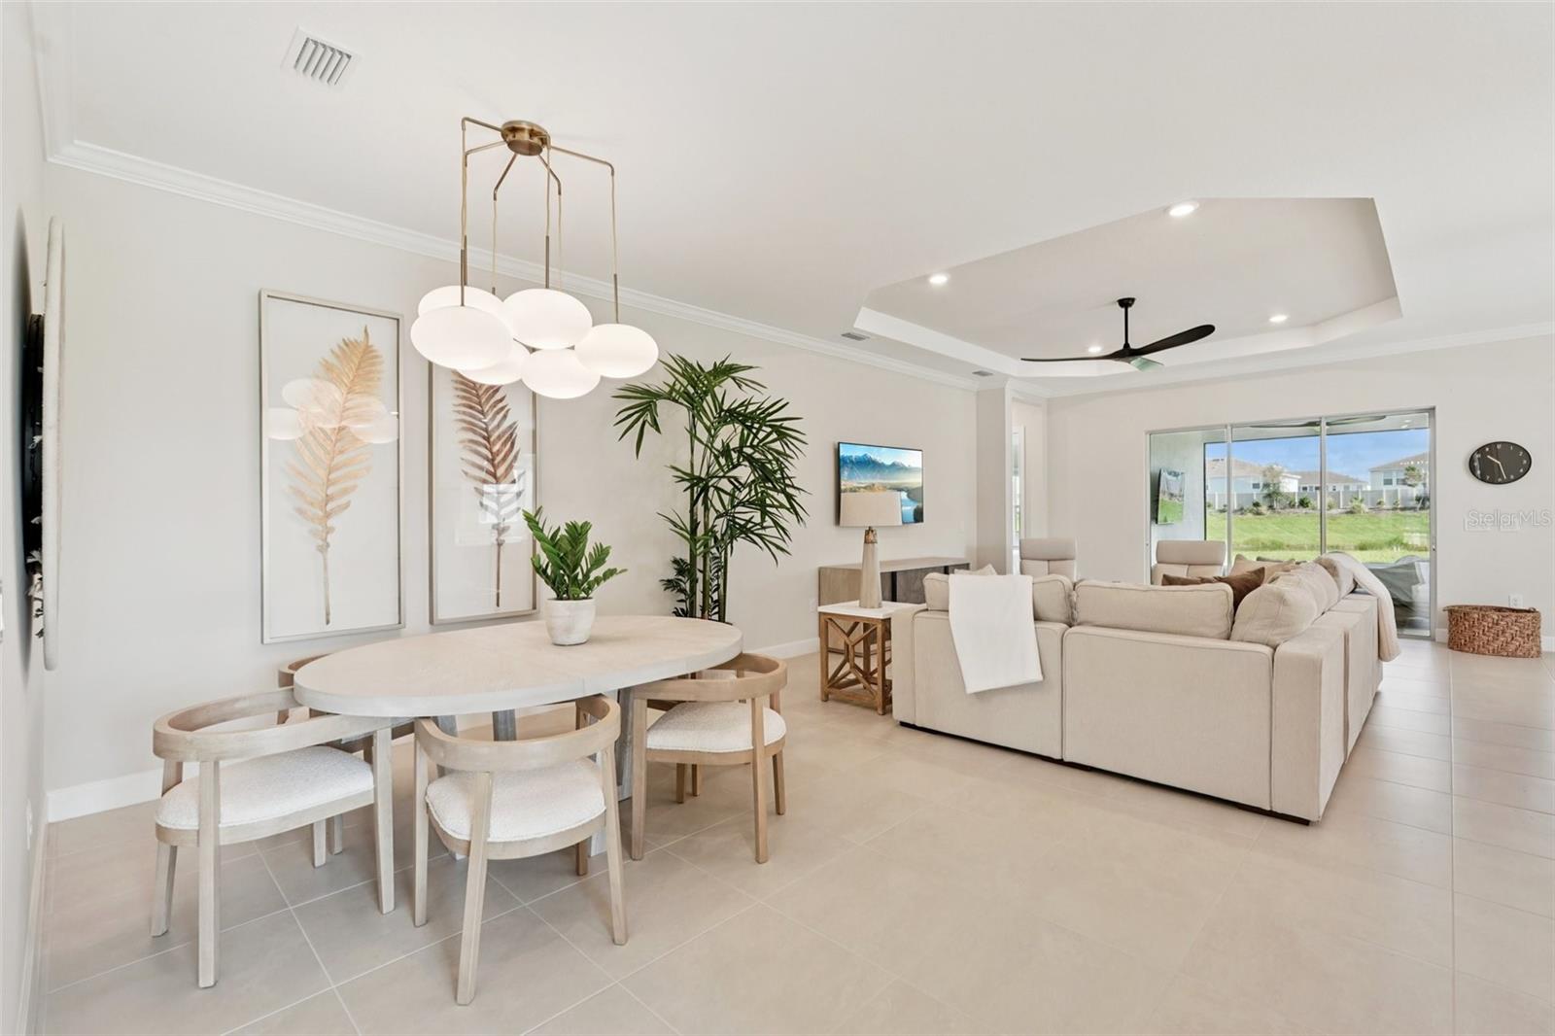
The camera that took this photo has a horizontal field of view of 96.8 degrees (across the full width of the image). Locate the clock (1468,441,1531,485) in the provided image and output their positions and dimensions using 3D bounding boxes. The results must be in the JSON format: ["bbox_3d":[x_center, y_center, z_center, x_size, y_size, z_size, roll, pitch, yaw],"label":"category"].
[{"bbox_3d":[7.162,-0.543,6.853,0.430,0.430,0.040,0,1,44],"label":"clock"}]

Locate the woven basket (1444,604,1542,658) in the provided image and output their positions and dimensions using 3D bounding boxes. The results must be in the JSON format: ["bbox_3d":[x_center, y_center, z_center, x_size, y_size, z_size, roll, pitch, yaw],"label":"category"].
[{"bbox_3d":[6.964,1.103,6.716,0.620,0.390,0.540,0,1,44],"label":"woven basket"}]

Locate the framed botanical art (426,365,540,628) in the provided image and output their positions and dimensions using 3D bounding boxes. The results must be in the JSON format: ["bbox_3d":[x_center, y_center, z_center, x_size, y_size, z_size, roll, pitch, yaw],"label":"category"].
[{"bbox_3d":[-1.905,-0.280,4.500,0.043,1.863,0.687,0,0,44],"label":"framed botanical art"}]

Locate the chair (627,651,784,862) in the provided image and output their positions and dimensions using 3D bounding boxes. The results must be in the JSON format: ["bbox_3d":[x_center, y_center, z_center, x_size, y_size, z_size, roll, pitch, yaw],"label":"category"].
[{"bbox_3d":[-0.259,0.978,2.943,0.587,0.727,0.609,0,0,10],"label":"chair"}]

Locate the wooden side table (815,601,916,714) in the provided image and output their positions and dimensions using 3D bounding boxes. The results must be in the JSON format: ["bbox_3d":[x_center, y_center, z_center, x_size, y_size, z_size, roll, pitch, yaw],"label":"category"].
[{"bbox_3d":[0.684,0.992,5.040,0.577,0.673,0.505,0,0,44],"label":"wooden side table"}]

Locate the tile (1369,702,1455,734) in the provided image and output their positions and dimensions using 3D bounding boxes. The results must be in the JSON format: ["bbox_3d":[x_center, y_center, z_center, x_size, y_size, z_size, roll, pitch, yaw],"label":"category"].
[{"bbox_3d":[4.080,1.333,4.605,0.589,0.010,0.589,0,1,44],"label":"tile"}]

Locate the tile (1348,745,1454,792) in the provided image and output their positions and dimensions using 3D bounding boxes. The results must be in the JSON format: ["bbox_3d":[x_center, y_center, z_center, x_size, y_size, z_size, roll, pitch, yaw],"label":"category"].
[{"bbox_3d":[3.190,1.317,3.685,0.577,0.010,0.577,0,0,44],"label":"tile"}]

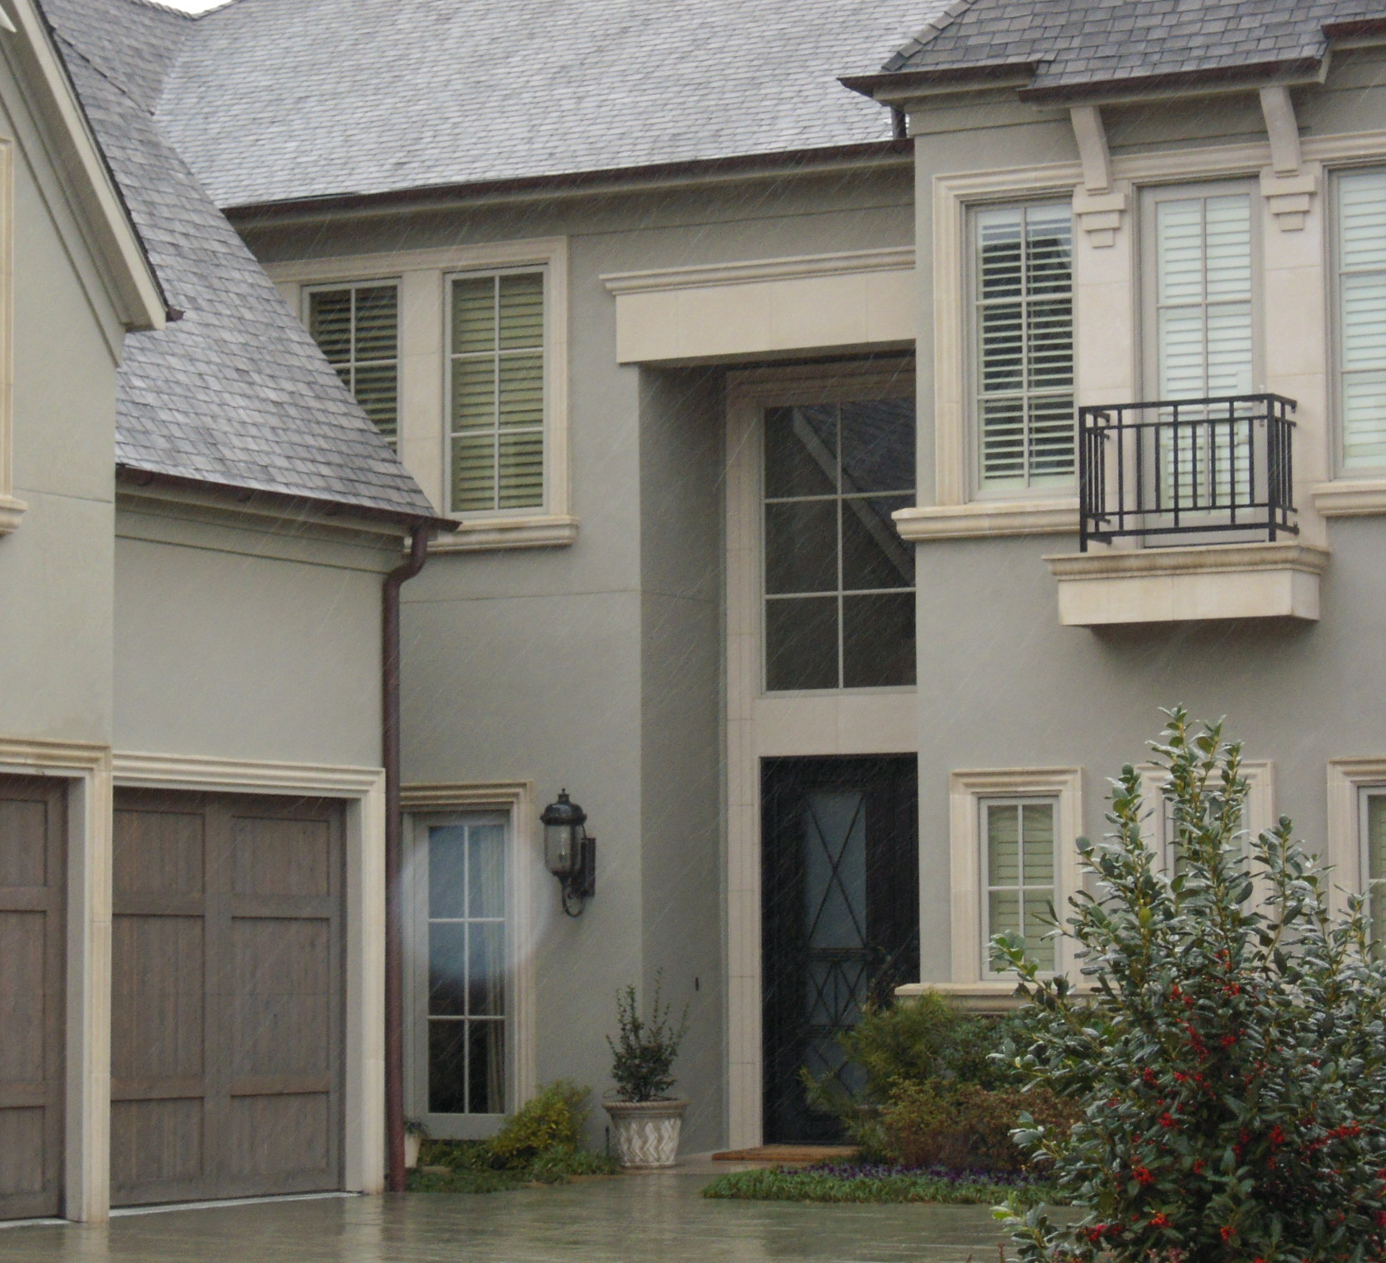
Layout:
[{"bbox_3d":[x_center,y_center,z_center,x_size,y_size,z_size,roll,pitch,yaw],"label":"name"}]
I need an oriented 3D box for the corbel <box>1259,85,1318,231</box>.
[{"bbox_3d":[3.725,-2.976,29.997,0.364,0.889,0.344,-3,-5,29],"label":"corbel"}]

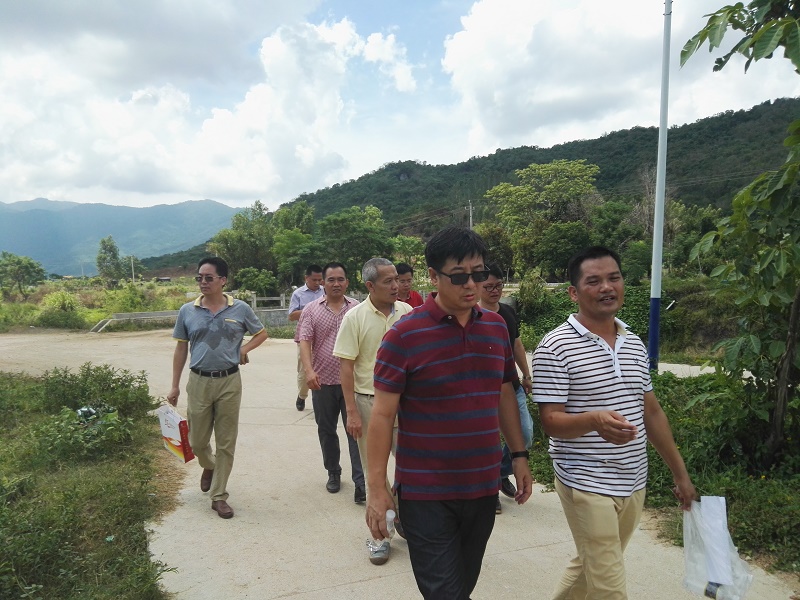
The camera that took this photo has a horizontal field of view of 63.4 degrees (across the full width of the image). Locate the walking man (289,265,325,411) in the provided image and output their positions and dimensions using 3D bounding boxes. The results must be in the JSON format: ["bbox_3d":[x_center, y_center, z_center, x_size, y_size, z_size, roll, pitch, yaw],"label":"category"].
[{"bbox_3d":[-0.989,0.444,7.434,0.540,1.702,0.520,0,2,-18],"label":"walking man"}]

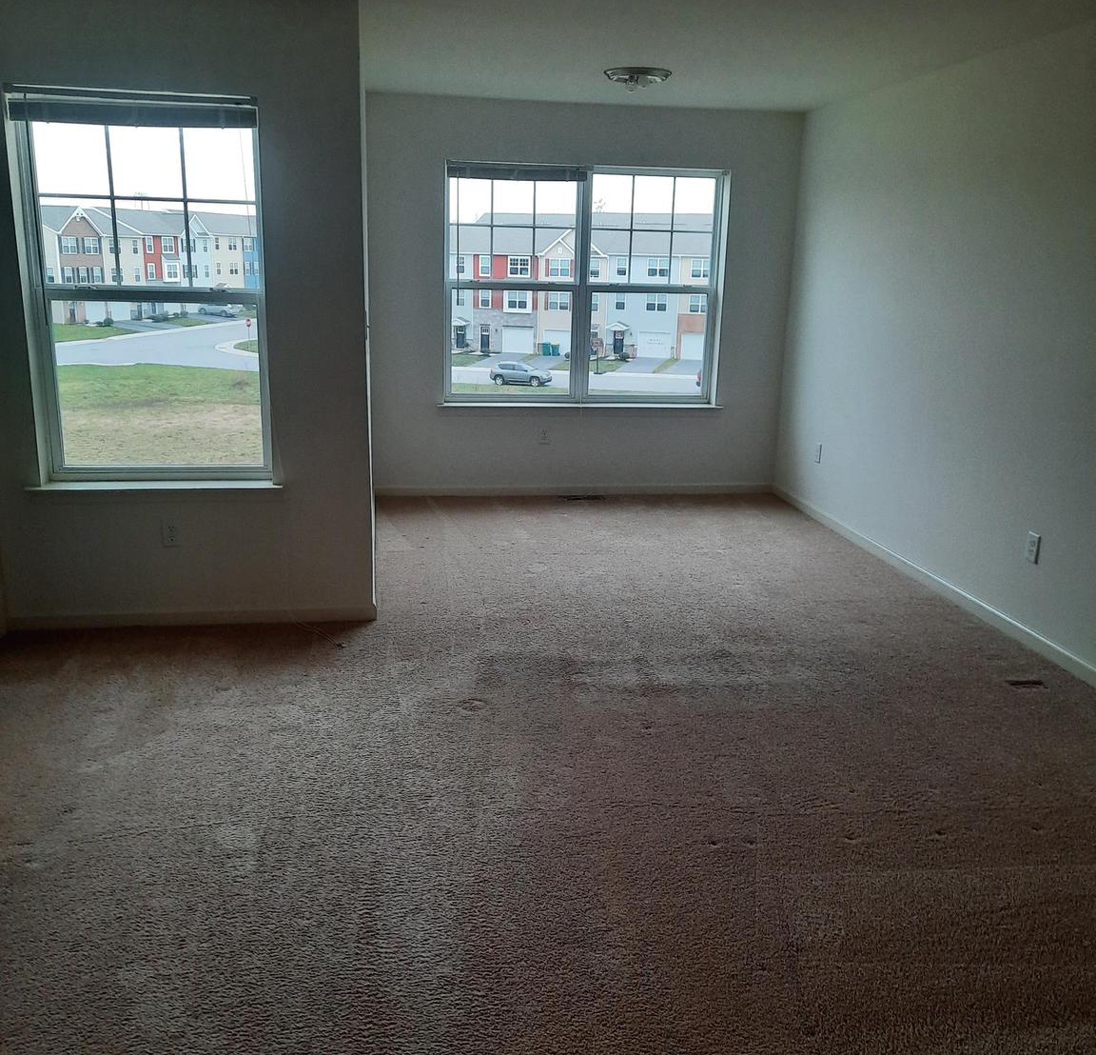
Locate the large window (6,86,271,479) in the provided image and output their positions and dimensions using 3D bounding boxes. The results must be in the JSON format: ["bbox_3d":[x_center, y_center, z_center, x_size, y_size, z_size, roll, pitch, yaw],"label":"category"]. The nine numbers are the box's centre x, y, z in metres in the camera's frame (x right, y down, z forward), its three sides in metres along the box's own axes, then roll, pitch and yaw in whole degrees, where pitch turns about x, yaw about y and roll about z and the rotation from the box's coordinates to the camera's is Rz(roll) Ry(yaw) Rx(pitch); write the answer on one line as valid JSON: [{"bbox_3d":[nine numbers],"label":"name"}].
[{"bbox_3d":[-1.539,-0.899,4.085,0.878,1.447,0.120,-1,15,-9],"label":"large window"}]

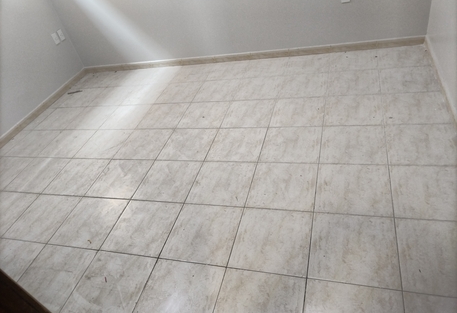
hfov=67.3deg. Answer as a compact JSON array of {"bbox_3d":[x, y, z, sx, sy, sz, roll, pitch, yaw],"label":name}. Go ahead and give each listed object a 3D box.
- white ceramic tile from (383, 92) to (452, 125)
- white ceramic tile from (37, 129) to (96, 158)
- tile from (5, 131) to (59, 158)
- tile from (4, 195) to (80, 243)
[{"bbox_3d":[1.363,-0.348,2.518,0.415,0.010,0.415,1,41,20],"label":"white ceramic tile"},{"bbox_3d":[-1.513,-0.117,3.216,0.417,0.010,0.417,1,41,20],"label":"white ceramic tile"},{"bbox_3d":[-1.894,-0.121,3.353,0.415,0.010,0.415,1,41,20],"label":"tile"},{"bbox_3d":[-1.272,0.420,2.366,0.400,0.010,0.400,1,41,20],"label":"tile"}]

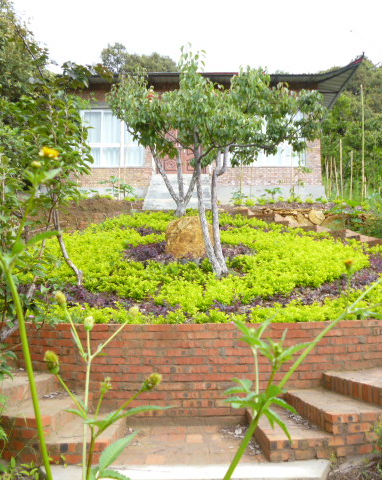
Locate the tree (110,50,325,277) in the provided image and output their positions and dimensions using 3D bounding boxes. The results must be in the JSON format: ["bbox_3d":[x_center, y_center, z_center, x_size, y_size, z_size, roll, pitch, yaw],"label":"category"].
[{"bbox_3d":[0.324,-0.973,6.298,2.500,2.830,2.200,0,-5,0],"label":"tree"}]

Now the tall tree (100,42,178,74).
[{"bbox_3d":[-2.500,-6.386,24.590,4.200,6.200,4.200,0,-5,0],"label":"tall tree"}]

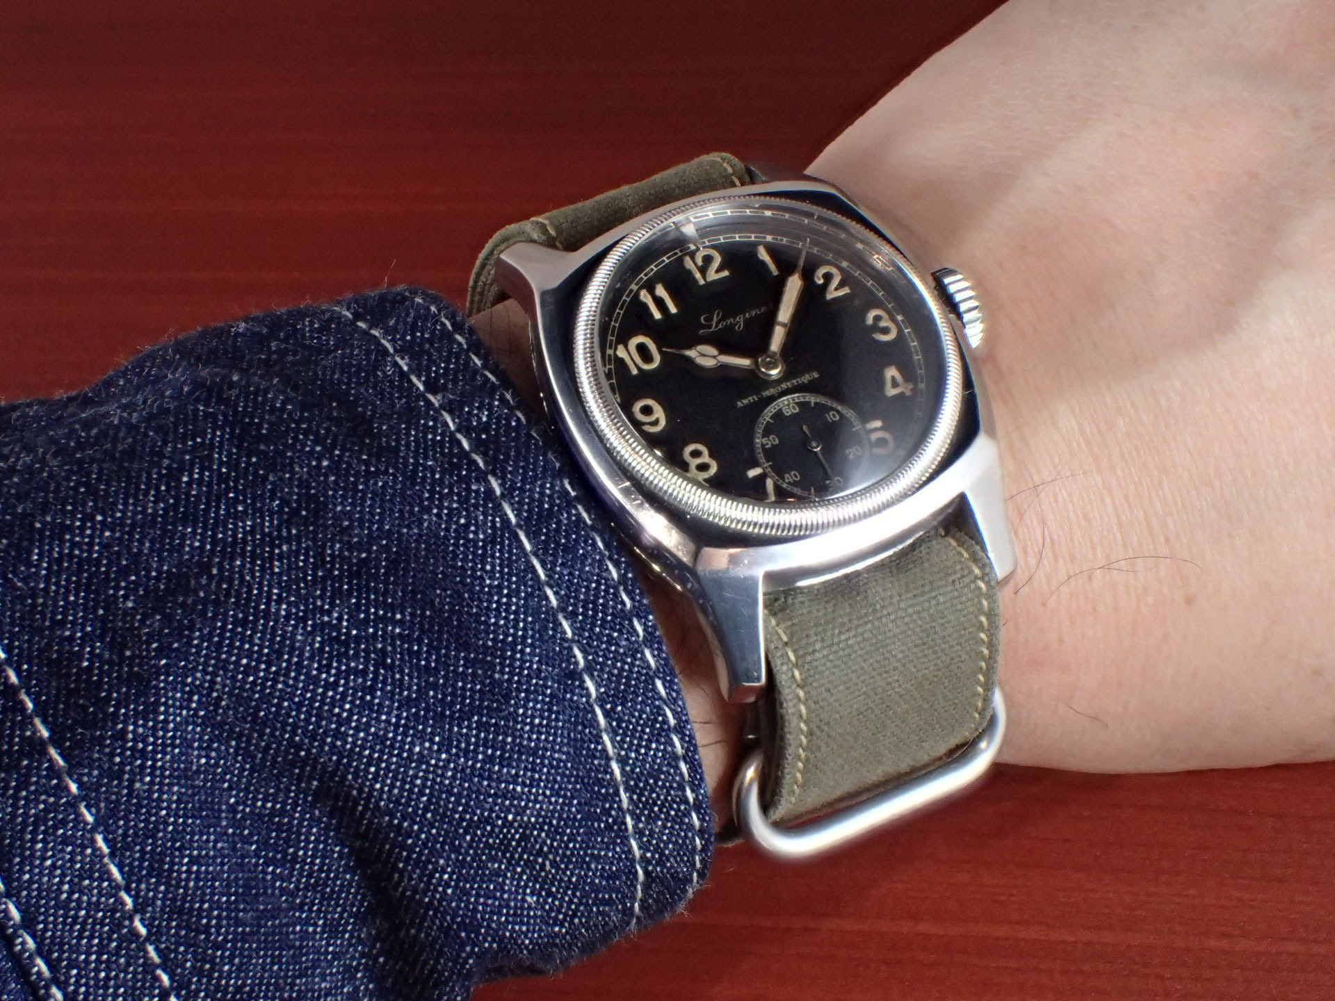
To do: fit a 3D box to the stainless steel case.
[{"bbox_3d":[0.010,-0.012,0.223,0.042,0.013,0.051,-21,66,-19],"label":"stainless steel case"}]

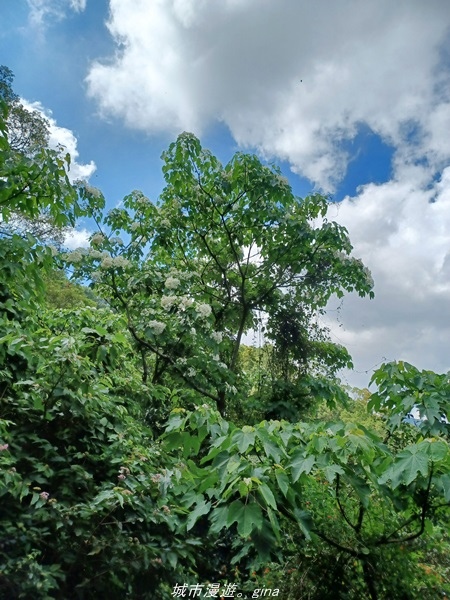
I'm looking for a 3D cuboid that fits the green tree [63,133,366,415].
[{"bbox_3d":[-0.100,-0.450,7.800,5.400,5.500,4.500,0,-13,0],"label":"green tree"}]

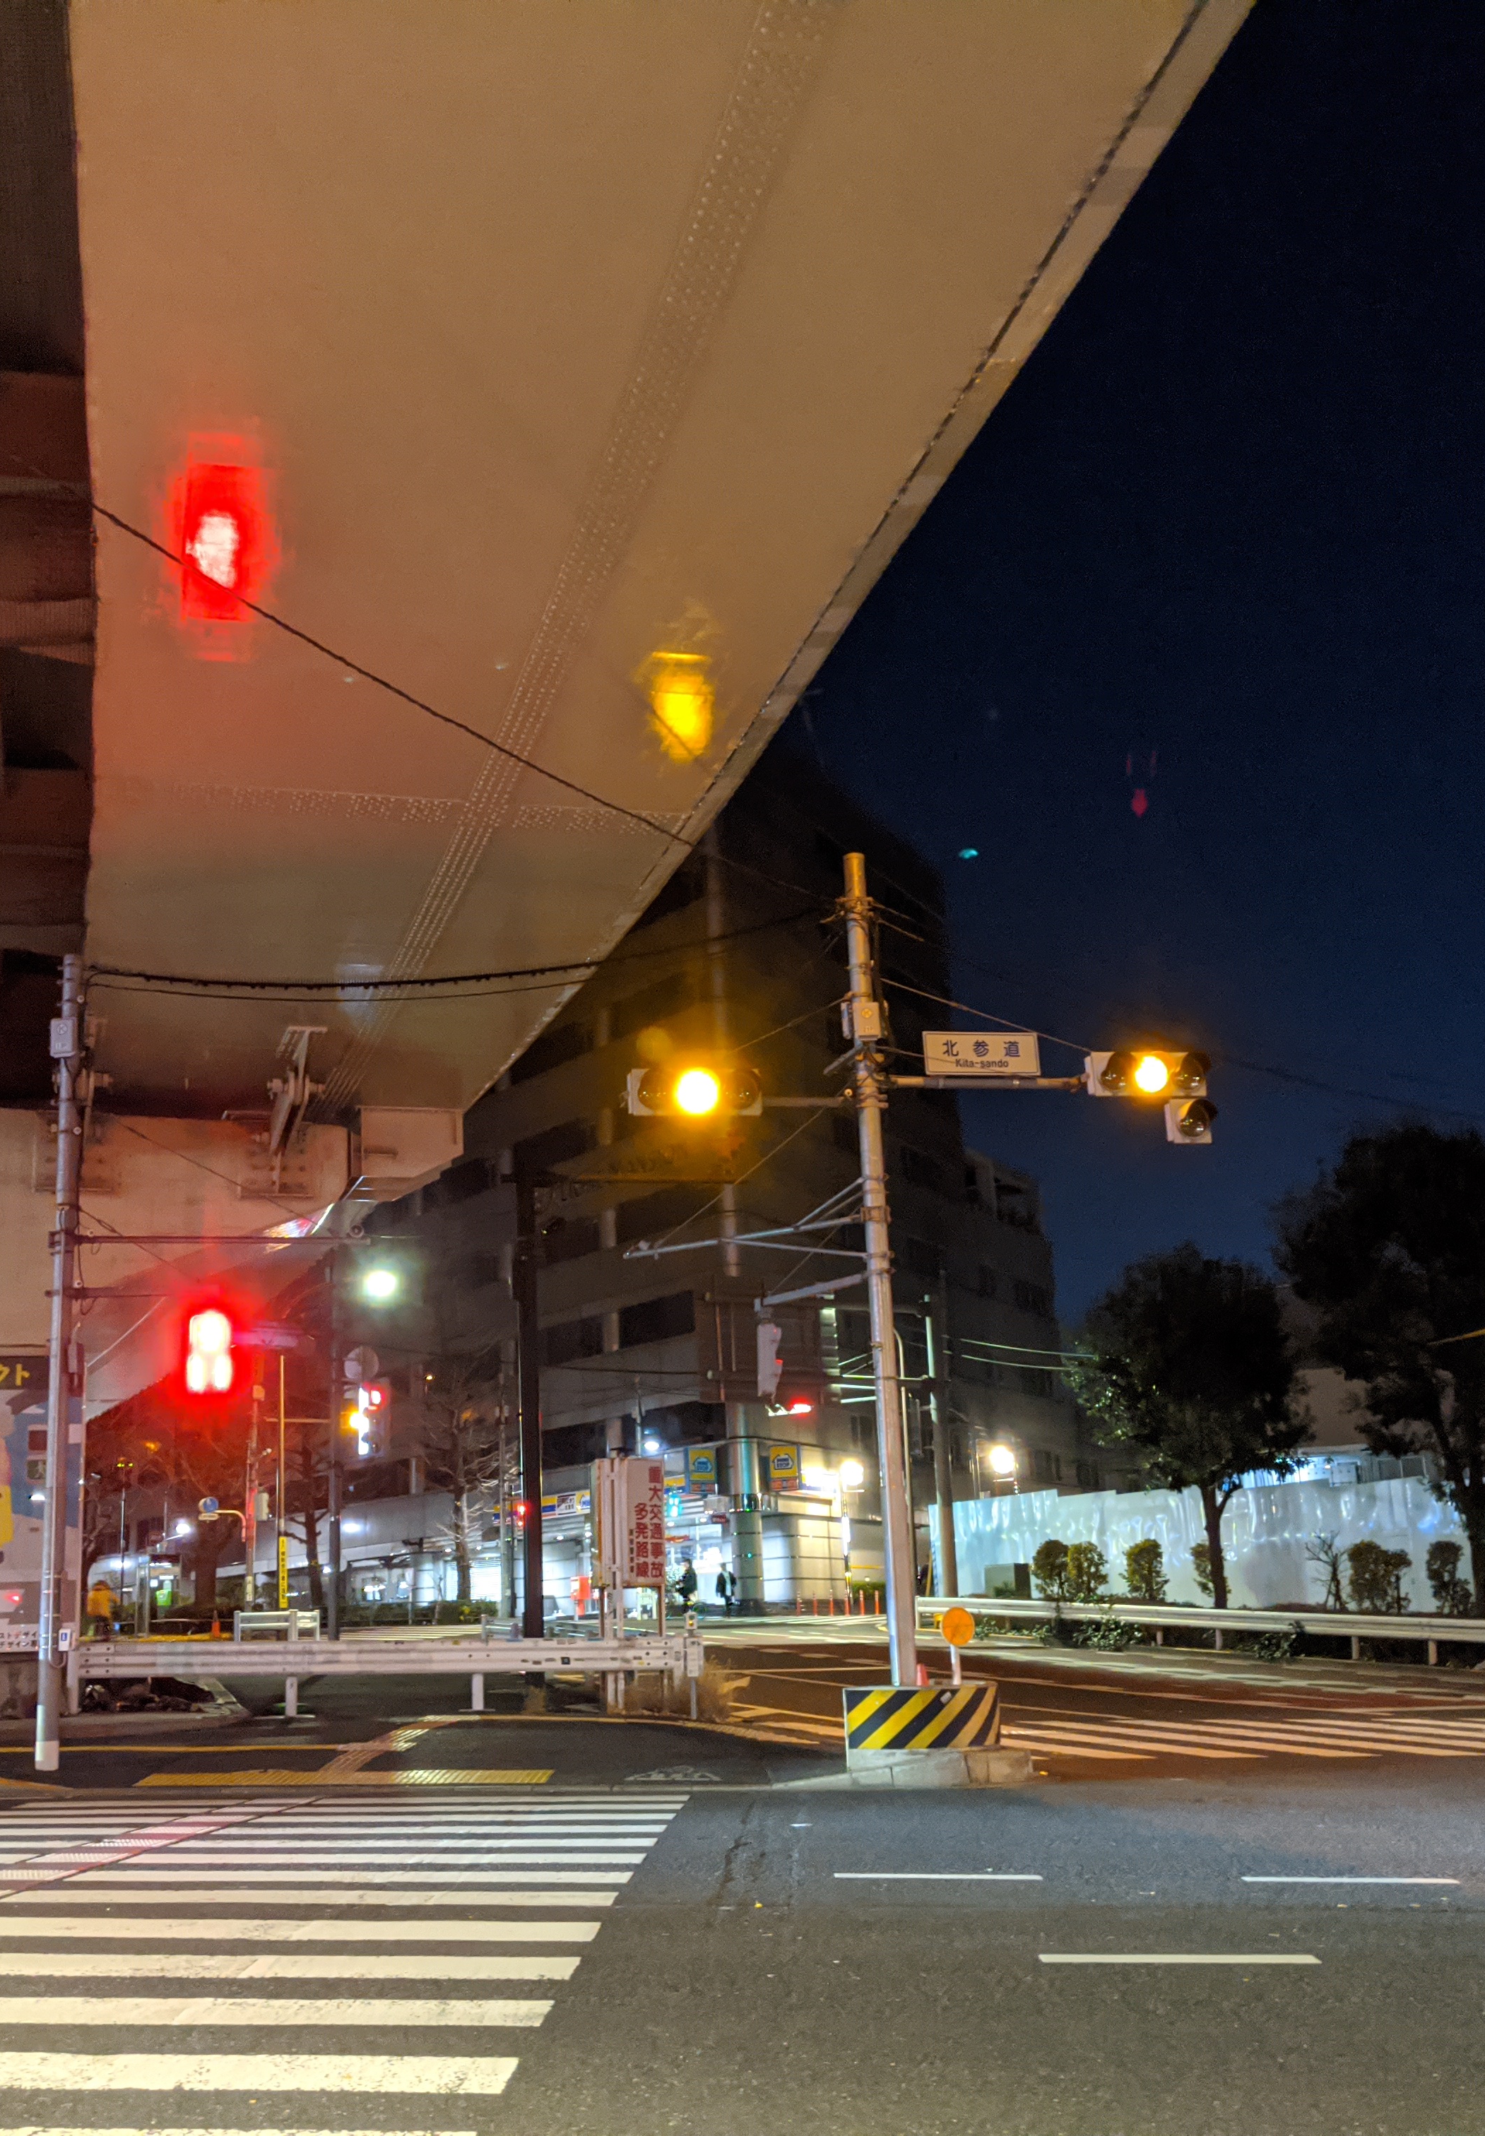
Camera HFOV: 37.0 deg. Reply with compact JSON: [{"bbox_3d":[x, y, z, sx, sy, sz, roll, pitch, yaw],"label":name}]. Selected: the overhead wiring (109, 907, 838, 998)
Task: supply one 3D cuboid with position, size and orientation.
[{"bbox_3d":[-2.521,-1.085,20.089,6.684,0.678,0.120,-1,-14,-5],"label":"overhead wiring"}]

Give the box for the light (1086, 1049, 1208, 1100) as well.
[{"bbox_3d":[3.783,0.062,20.639,1.180,0.430,0.360,0,-14,-12],"label":"light"}]

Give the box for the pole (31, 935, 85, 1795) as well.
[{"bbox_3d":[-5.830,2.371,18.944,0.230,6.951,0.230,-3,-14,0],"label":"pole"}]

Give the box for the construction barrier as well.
[{"bbox_3d":[1.491,5.457,18.724,1.270,0.560,0.600,-2,-14,-3],"label":"construction barrier"}]

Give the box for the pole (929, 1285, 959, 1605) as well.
[{"bbox_3d":[4.608,8.431,49.365,0.330,7.766,0.330,-3,-14,0],"label":"pole"}]

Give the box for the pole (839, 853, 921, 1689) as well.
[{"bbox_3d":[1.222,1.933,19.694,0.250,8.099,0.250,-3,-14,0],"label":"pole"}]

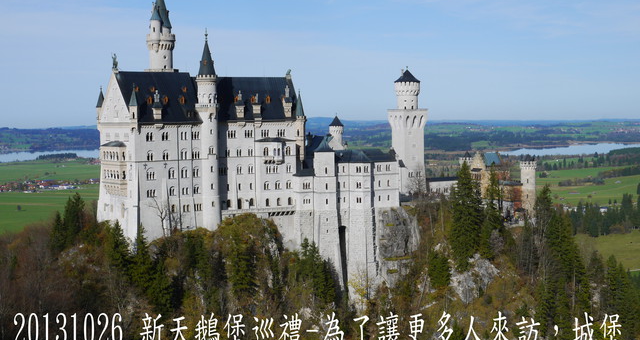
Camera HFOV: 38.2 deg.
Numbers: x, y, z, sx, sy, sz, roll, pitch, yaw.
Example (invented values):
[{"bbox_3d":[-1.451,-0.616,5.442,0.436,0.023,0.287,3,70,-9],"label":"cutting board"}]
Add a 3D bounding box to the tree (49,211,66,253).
[{"bbox_3d":[-74.400,17.431,262.000,5.100,12.300,5.100,-2,3,-16],"label":"tree"}]

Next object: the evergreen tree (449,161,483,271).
[{"bbox_3d":[43.285,13.685,275.000,10.000,33.000,10.000,0,3,9],"label":"evergreen tree"}]

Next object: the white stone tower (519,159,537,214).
[{"bbox_3d":[70.708,6.134,315.000,5.800,19.800,5.800,0,3,12],"label":"white stone tower"}]

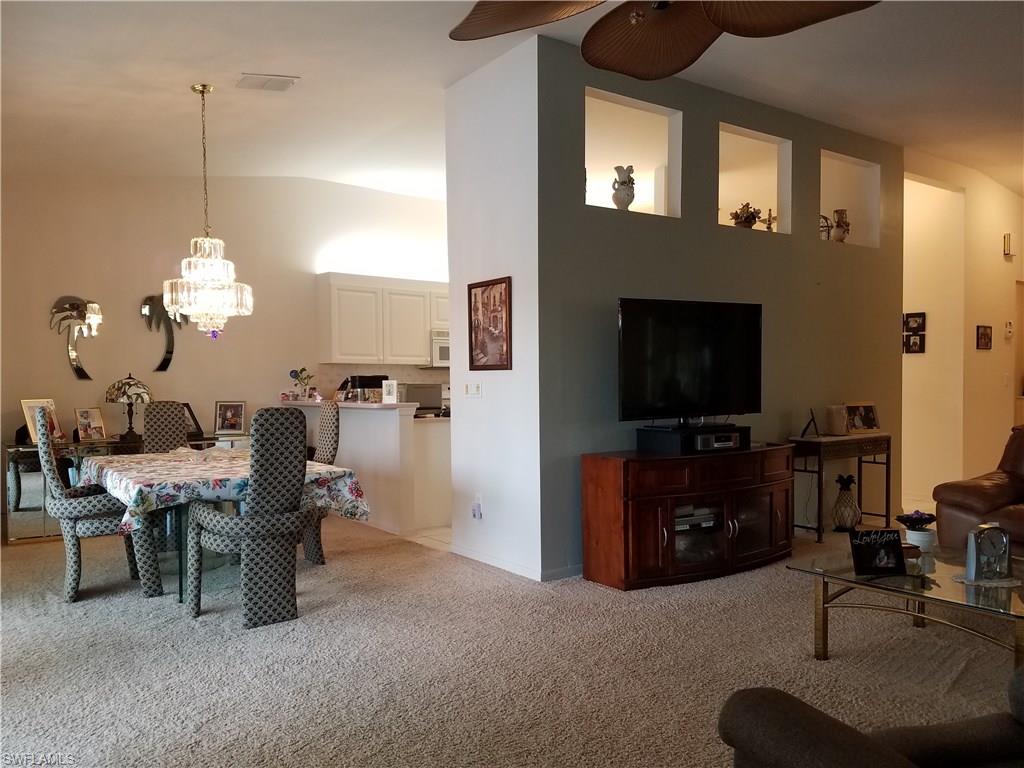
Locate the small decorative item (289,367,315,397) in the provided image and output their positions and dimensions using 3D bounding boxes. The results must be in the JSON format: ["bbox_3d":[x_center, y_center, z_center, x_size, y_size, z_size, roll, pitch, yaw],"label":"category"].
[{"bbox_3d":[-2.019,-0.019,7.379,0.190,0.288,0.230,-1,1,-35],"label":"small decorative item"}]

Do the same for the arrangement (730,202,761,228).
[{"bbox_3d":[1.789,-1.282,5.893,0.230,0.217,0.190,-1,1,-35],"label":"arrangement"}]

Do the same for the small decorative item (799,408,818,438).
[{"bbox_3d":[2.363,0.309,6.120,0.140,0.220,0.170,0,1,21],"label":"small decorative item"}]

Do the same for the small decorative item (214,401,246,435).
[{"bbox_3d":[-2.591,0.311,7.080,0.285,0.310,0.060,-1,-9,-34],"label":"small decorative item"}]

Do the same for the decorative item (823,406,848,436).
[{"bbox_3d":[2.627,0.294,6.231,0.170,0.250,0.140,-1,1,-35],"label":"decorative item"}]

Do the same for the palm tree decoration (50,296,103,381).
[{"bbox_3d":[-3.708,-0.392,6.549,0.390,0.715,0.030,-1,1,-34],"label":"palm tree decoration"}]

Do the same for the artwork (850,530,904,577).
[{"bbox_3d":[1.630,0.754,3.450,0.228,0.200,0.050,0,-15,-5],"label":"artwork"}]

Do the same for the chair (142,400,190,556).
[{"bbox_3d":[-2.308,0.668,5.340,0.558,1.103,0.616,-1,1,-35],"label":"chair"}]

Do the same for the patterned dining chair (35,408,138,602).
[{"bbox_3d":[-2.410,0.679,4.488,0.616,1.103,0.558,-1,1,-35],"label":"patterned dining chair"}]

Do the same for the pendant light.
[{"bbox_3d":[-1.859,-1.055,4.696,0.520,1.530,0.520,-1,1,-34],"label":"pendant light"}]

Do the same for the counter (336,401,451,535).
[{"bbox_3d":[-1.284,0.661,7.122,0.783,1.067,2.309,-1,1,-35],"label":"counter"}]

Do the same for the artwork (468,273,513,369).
[{"bbox_3d":[-0.137,-0.390,5.133,0.030,0.600,0.525,-1,1,-37],"label":"artwork"}]

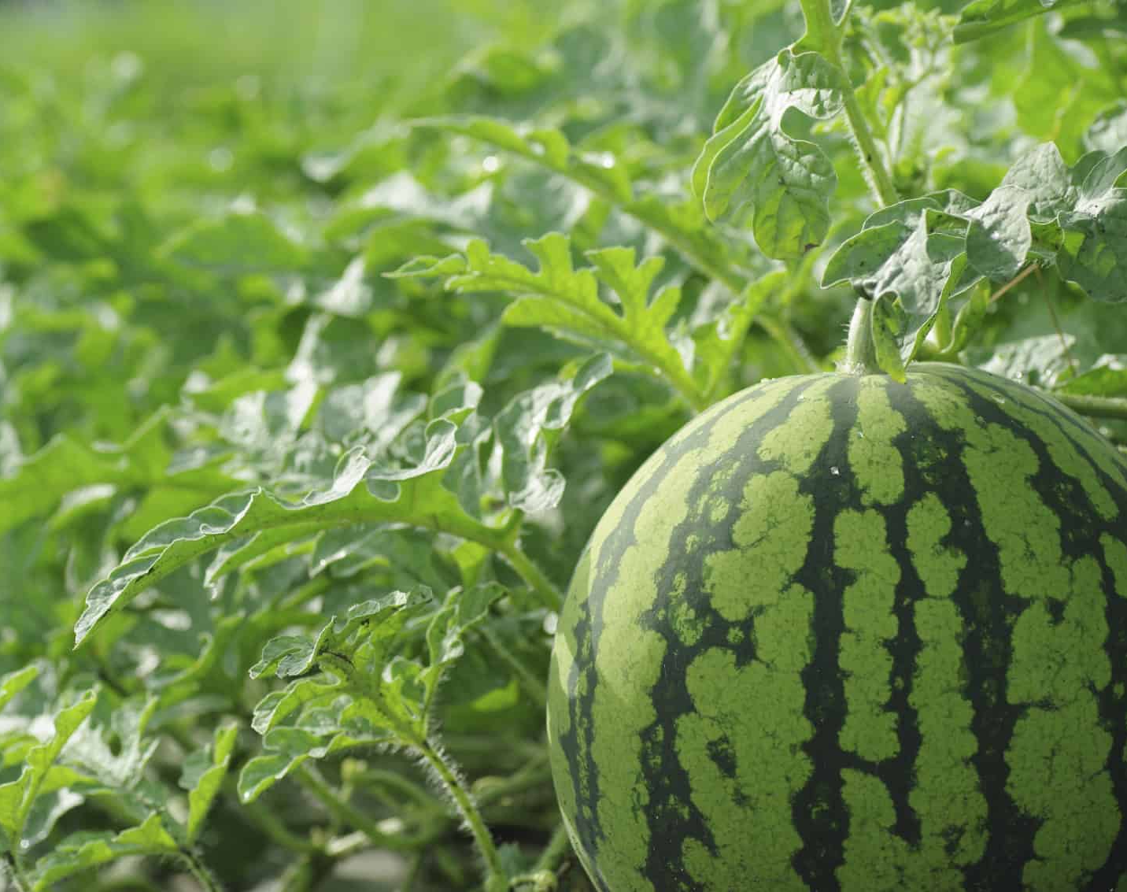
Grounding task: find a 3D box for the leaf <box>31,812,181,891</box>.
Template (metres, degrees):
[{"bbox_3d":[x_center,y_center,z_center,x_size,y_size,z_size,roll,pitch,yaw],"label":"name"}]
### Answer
[{"bbox_3d":[-0.166,0.145,1.800,0.056,0.022,0.040,-11,8,-8],"label":"leaf"}]

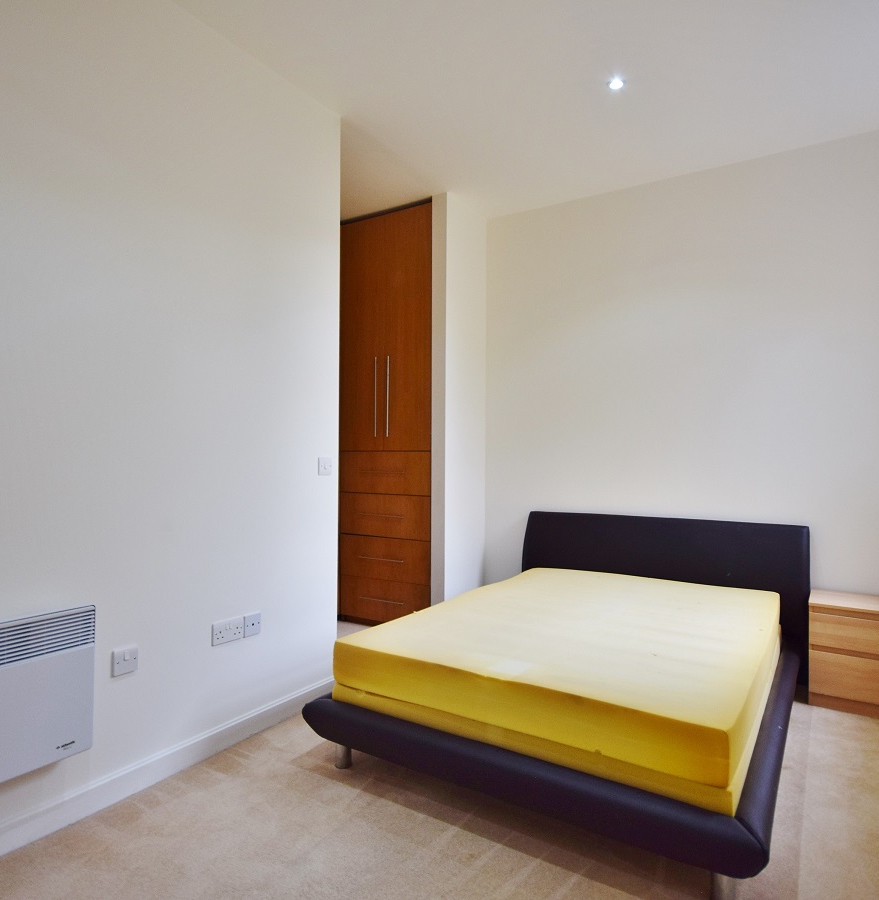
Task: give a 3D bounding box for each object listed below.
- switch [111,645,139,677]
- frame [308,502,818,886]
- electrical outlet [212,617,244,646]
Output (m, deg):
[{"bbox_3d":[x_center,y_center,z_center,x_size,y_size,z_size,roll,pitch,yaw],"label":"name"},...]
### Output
[{"bbox_3d":[-1.099,0.739,2.102,0.011,0.086,0.086,0,-1,34],"label":"switch"},{"bbox_3d":[0.706,0.807,2.765,1.638,0.840,2.106,0,-1,34],"label":"frame"},{"bbox_3d":[-0.866,0.742,2.454,0.010,0.085,0.146,0,-1,34],"label":"electrical outlet"}]

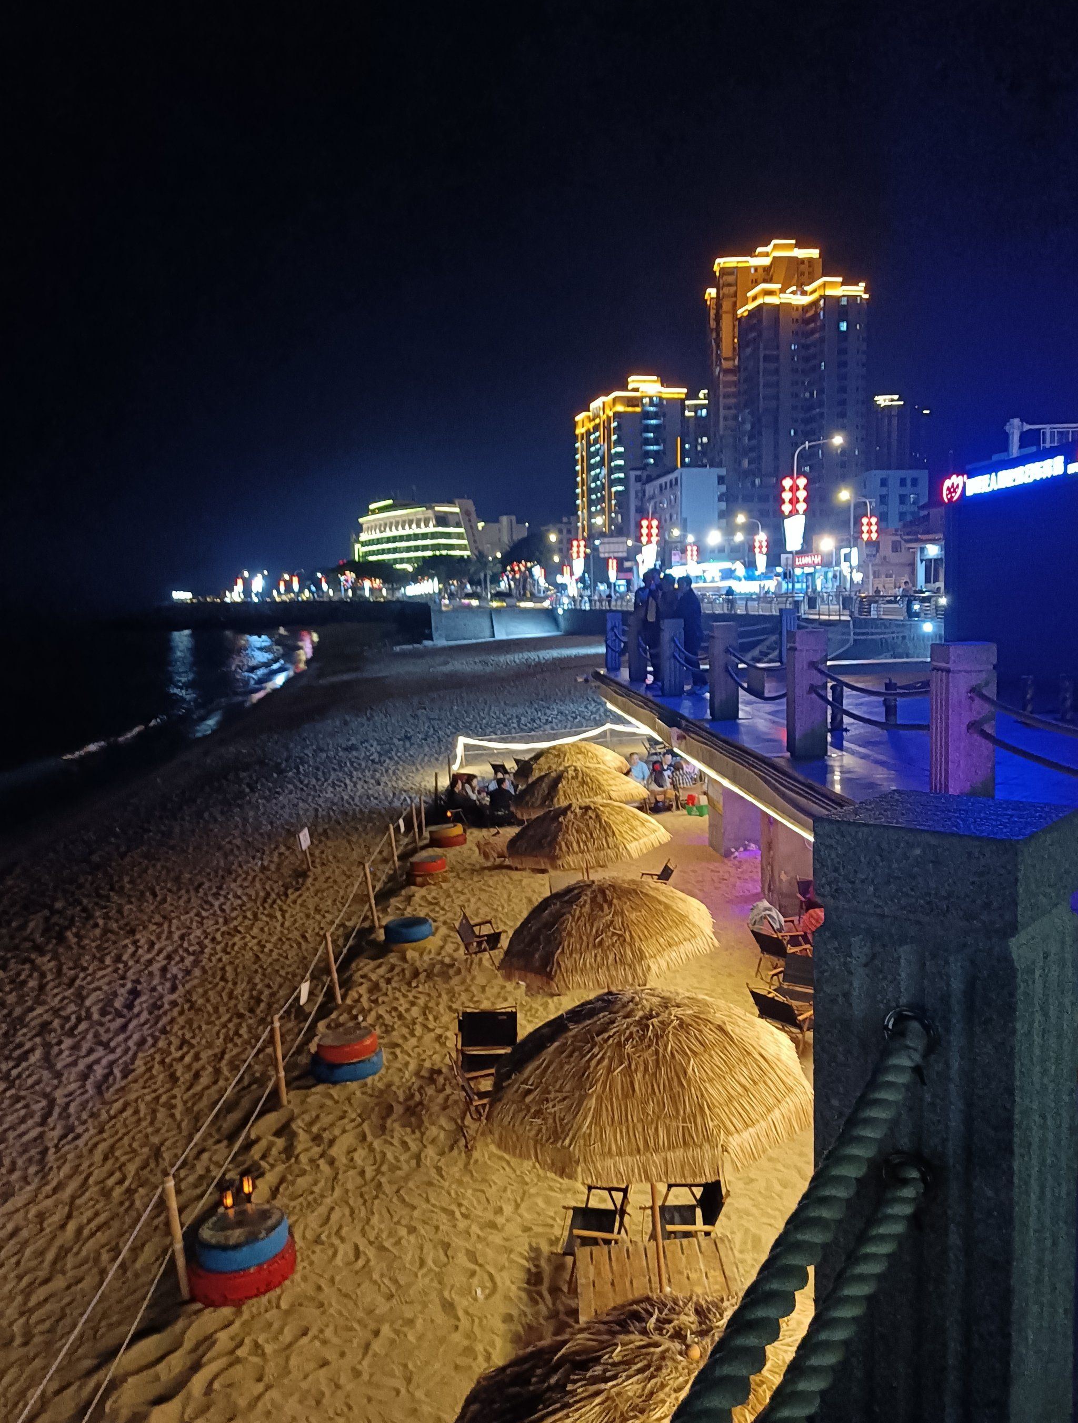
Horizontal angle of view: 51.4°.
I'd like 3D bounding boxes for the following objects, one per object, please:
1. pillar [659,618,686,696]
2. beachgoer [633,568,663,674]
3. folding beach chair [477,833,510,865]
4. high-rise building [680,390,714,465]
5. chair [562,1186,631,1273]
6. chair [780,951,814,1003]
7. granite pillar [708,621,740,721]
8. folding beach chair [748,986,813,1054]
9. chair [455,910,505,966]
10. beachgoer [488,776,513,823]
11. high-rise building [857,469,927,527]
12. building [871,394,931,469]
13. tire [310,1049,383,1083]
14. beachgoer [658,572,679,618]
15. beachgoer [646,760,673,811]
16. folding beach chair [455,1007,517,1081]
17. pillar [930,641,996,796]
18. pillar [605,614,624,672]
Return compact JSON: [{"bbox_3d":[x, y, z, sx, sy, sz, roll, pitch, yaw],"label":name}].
[{"bbox_3d":[1.913,-0.800,16.050,0.290,1.120,0.290,-2,6,-5],"label":"pillar"},{"bbox_3d":[1.742,-1.349,17.833,0.400,1.810,0.500,3,7,37],"label":"beachgoer"},{"bbox_3d":[-0.718,2.216,17.700,0.490,0.640,0.530,-1,6,9],"label":"folding beach chair"},{"bbox_3d":[71.394,-92.384,480.000,26.000,90.211,20.000,0,6,17],"label":"high-rise building"},{"bbox_3d":[0.346,3.138,6.850,0.490,0.640,0.530,-1,6,7],"label":"chair"},{"bbox_3d":[2.440,2.584,10.380,0.530,0.640,0.490,3,7,37],"label":"chair"},{"bbox_3d":[2.076,-0.457,12.614,0.270,1.080,0.270,-2,6,-4],"label":"granite pillar"},{"bbox_3d":[2.140,2.638,9.650,0.490,0.640,0.530,-7,8,-41],"label":"folding beach chair"},{"bbox_3d":[-0.694,2.759,13.450,0.550,0.600,0.570,-1,6,0],"label":"chair"},{"bbox_3d":[-0.794,1.881,23.741,0.520,1.100,0.750,0,6,9],"label":"beachgoer"},{"bbox_3d":[64.687,-31.577,206.055,10.116,24.063,11.000,-1,6,0],"label":"high-rise building"},{"bbox_3d":[158.278,-94.180,490.000,27.000,87.466,20.000,0,6,17],"label":"building"},{"bbox_3d":[-1.759,3.198,10.300,0.650,0.190,0.650,-5,6,0],"label":"tire"},{"bbox_3d":[1.990,-1.223,17.200,0.500,1.720,0.320,1,6,24],"label":"beachgoer"},{"bbox_3d":[2.497,1.499,23.081,0.500,0.980,0.650,-2,6,-3],"label":"beachgoer"},{"bbox_3d":[-0.431,2.930,9.450,0.530,0.640,0.490,-2,6,-3],"label":"folding beach chair"},{"bbox_3d":[2.542,0.136,6.730,0.270,1.080,0.270,-2,6,-4],"label":"pillar"},{"bbox_3d":[1.432,-1.326,21.250,0.290,1.120,0.290,-2,6,-5],"label":"pillar"}]

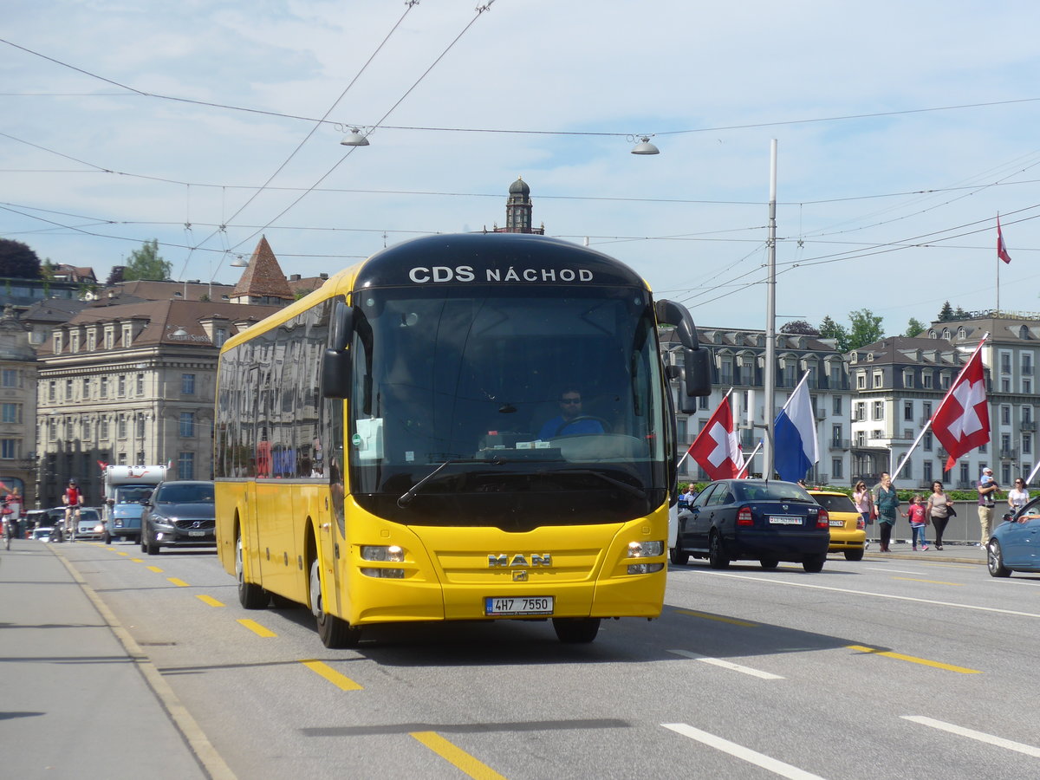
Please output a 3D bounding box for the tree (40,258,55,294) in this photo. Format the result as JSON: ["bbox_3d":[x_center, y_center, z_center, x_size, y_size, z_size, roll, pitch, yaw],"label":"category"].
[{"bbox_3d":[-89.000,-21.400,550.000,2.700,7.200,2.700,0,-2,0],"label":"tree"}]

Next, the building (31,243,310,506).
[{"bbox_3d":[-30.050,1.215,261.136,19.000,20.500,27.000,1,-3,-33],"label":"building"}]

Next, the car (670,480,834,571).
[{"bbox_3d":[3.660,2.165,47.000,1.740,1.430,4.510,2,-2,-11],"label":"car"}]

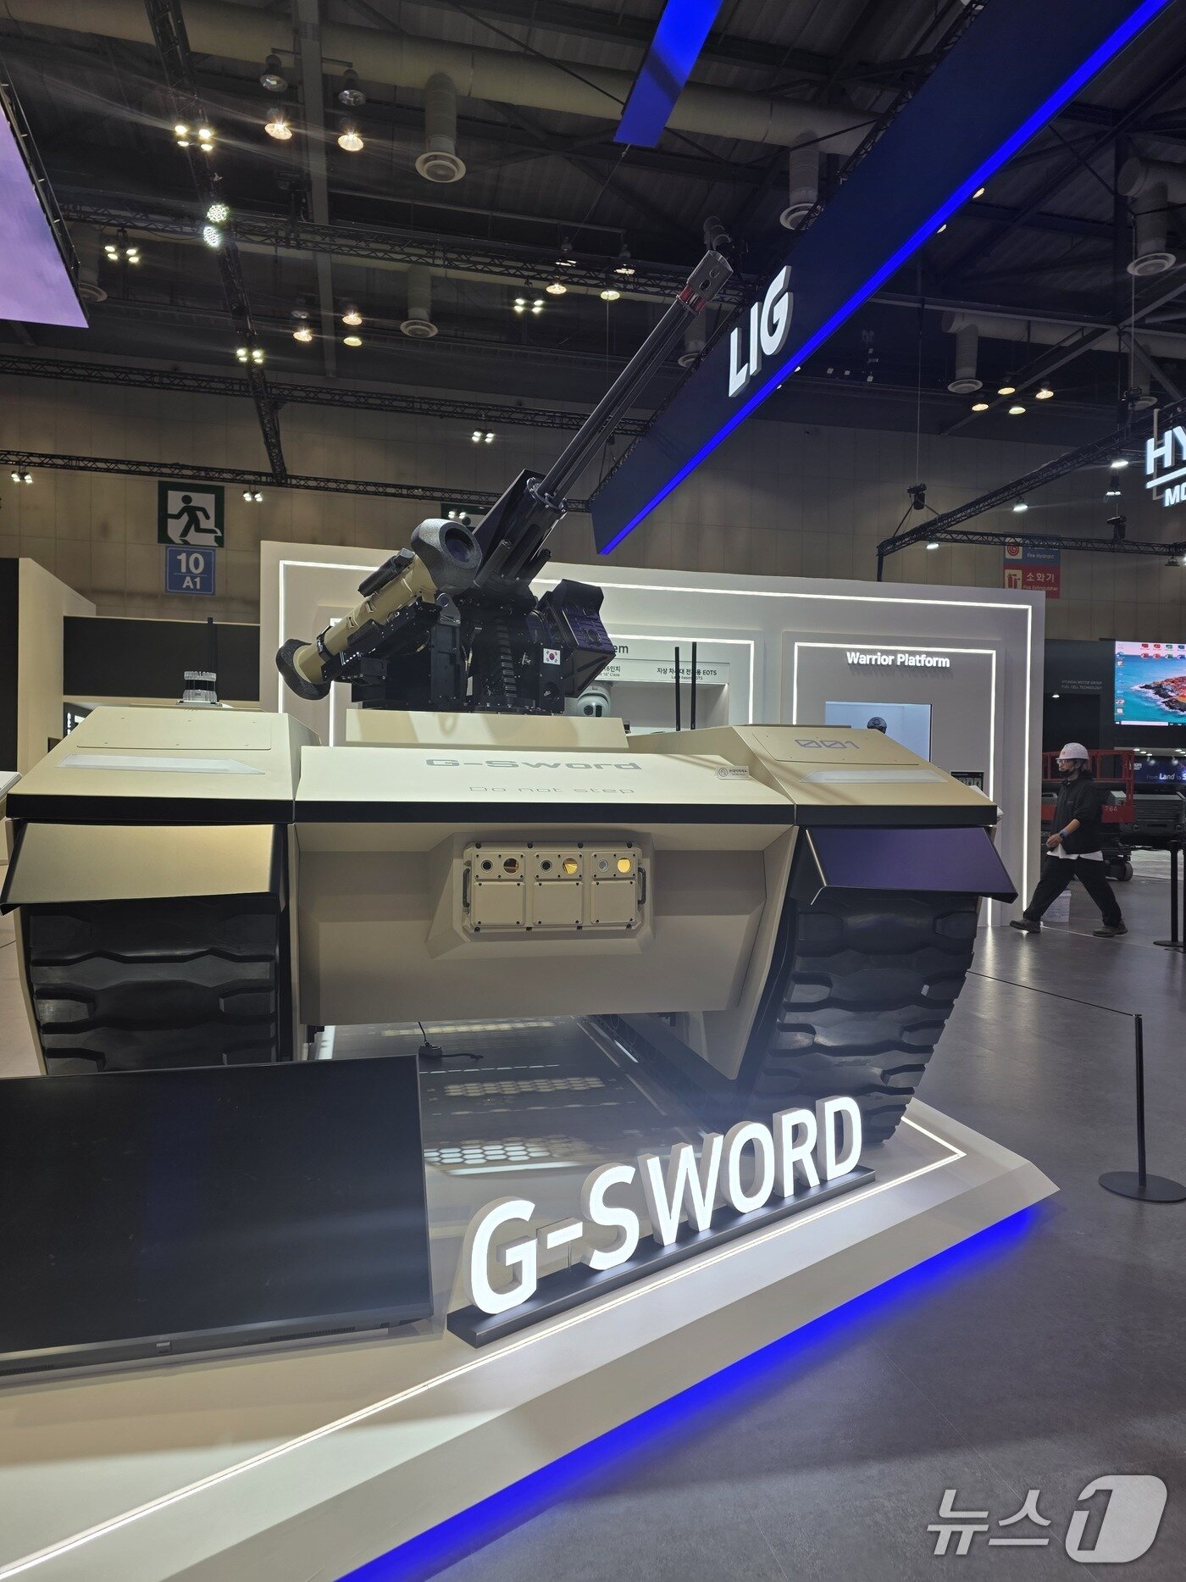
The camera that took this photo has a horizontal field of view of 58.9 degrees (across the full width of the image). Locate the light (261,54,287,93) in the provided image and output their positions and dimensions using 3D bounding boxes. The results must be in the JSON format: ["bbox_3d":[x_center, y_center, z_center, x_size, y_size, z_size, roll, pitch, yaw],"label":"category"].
[{"bbox_3d":[-5.144,-11.627,16.951,0.450,0.430,0.450,1,1,-14],"label":"light"}]

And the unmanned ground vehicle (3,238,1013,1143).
[{"bbox_3d":[-0.560,-0.315,4.716,2.660,3.000,4.200,1,1,-14],"label":"unmanned ground vehicle"}]

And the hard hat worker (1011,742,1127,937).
[{"bbox_3d":[4.406,0.446,9.720,1.050,1.750,0.550,1,1,-3],"label":"hard hat worker"}]

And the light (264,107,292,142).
[{"bbox_3d":[-5.451,-11.650,18.243,0.450,0.430,0.450,1,1,-14],"label":"light"}]

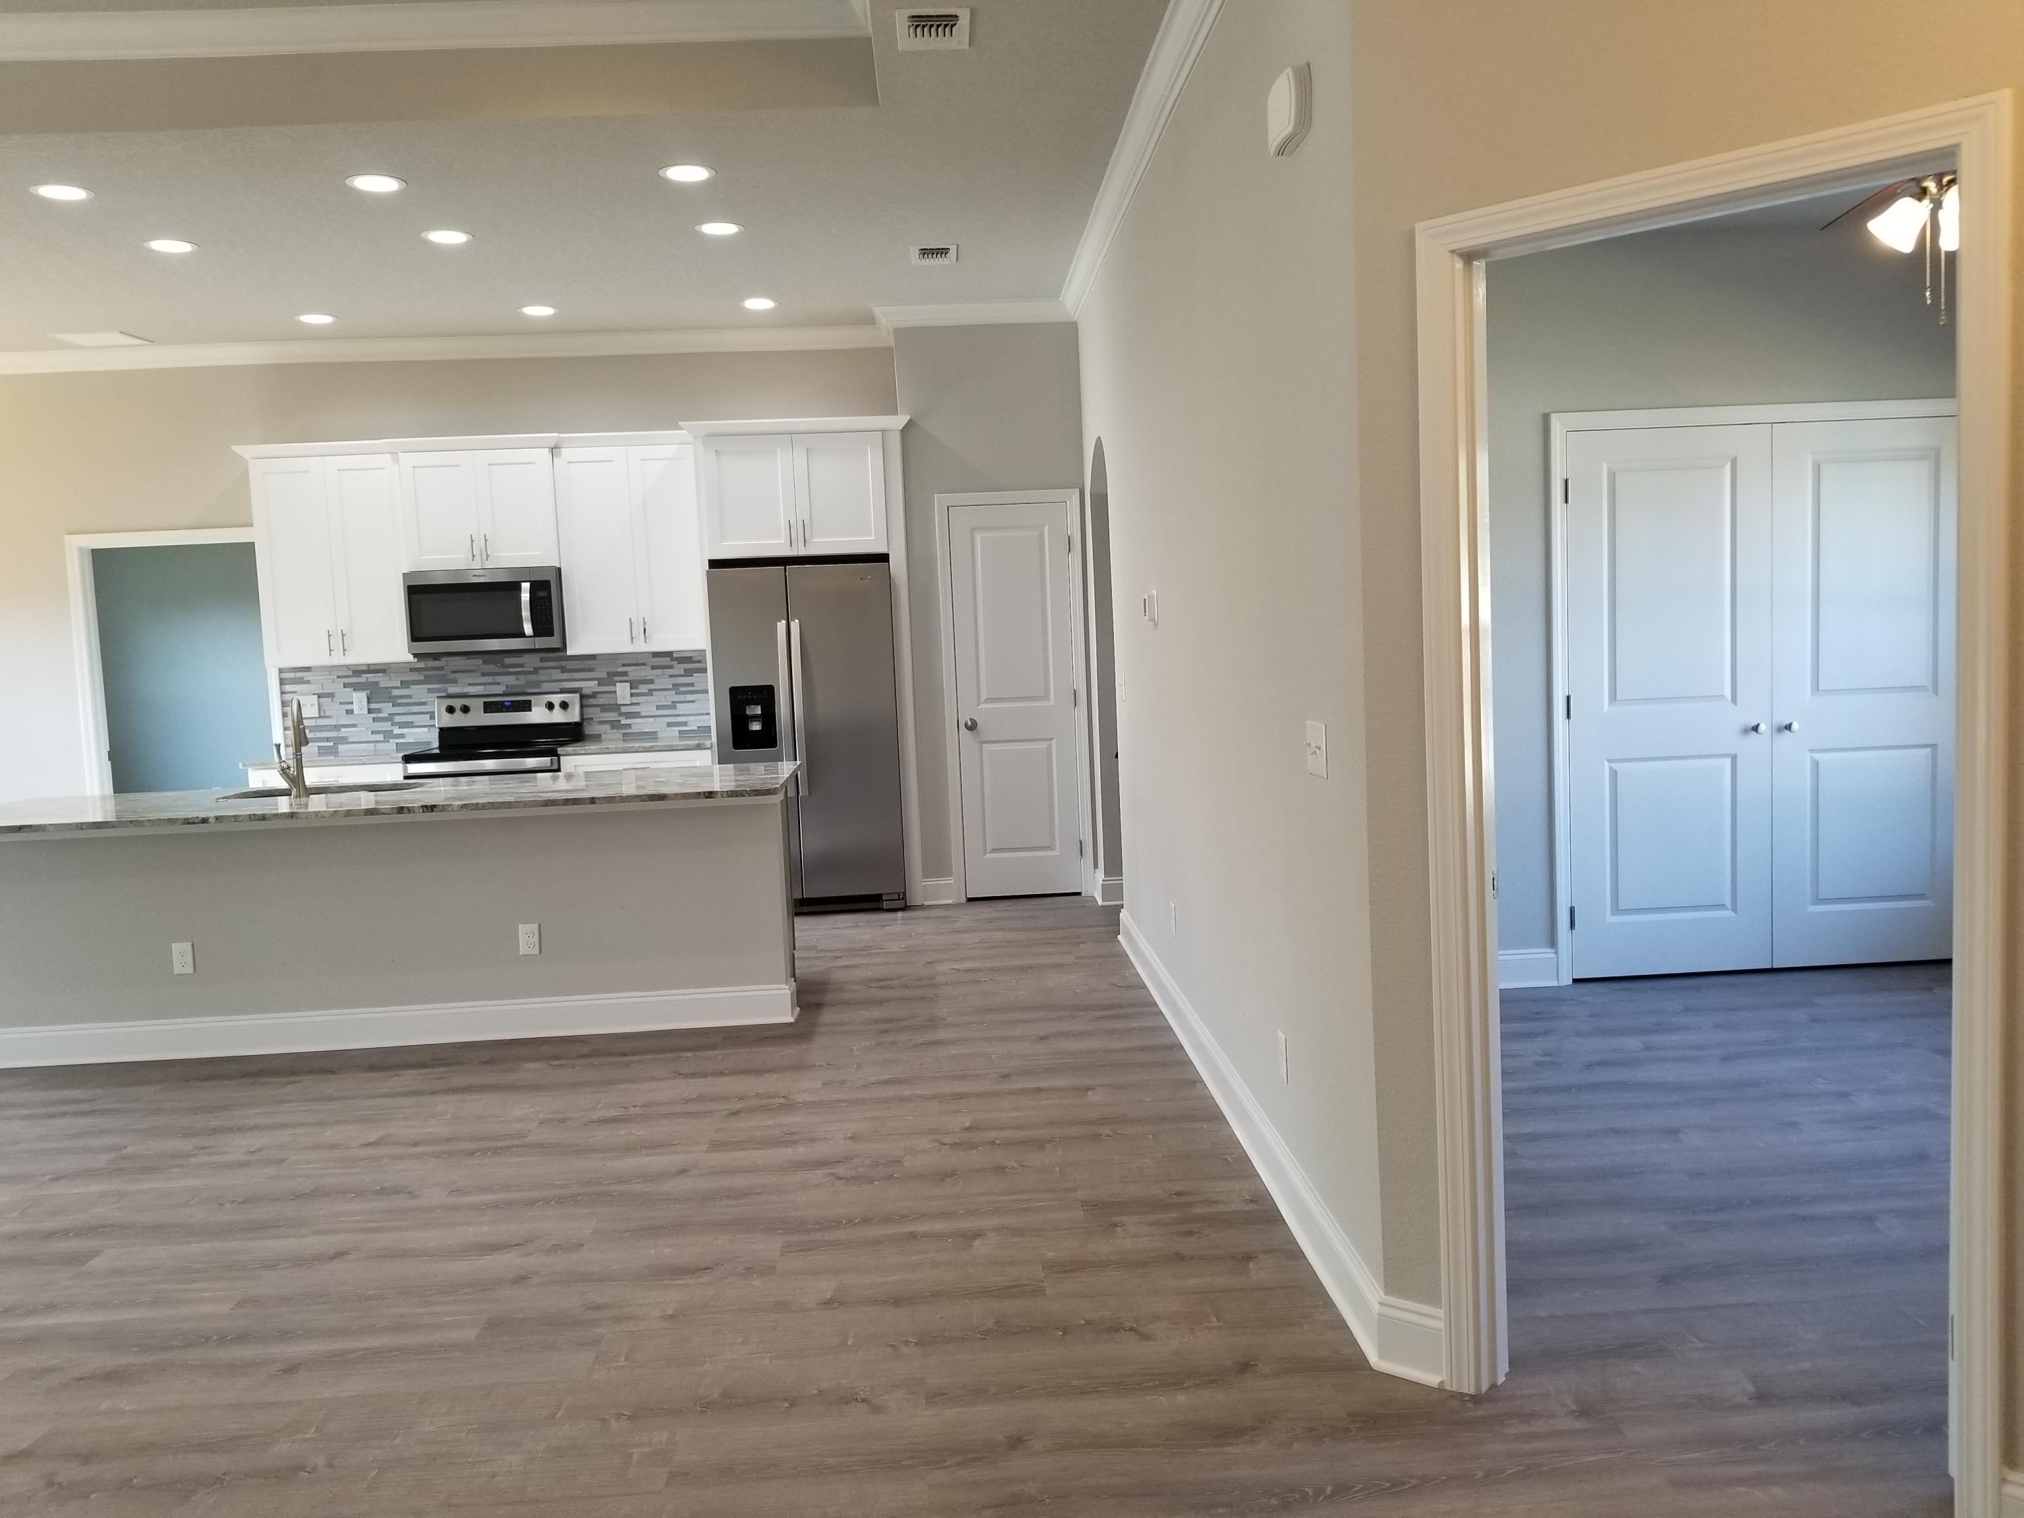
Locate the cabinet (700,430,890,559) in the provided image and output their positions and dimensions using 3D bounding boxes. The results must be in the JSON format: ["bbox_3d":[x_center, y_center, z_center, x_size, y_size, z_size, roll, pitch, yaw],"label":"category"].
[{"bbox_3d":[-1.105,-1.347,7.930,0.935,0.623,0.593,-3,5,-3],"label":"cabinet"}]

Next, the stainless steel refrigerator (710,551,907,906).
[{"bbox_3d":[-1.034,-0.104,7.927,0.905,1.765,0.765,-3,5,-3],"label":"stainless steel refrigerator"}]

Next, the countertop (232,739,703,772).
[{"bbox_3d":[-2.691,-0.040,7.939,2.333,0.035,0.645,-3,5,-3],"label":"countertop"}]

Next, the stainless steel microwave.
[{"bbox_3d":[-2.711,-0.772,7.982,0.765,0.415,0.433,-3,5,-3],"label":"stainless steel microwave"}]

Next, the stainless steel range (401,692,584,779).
[{"bbox_3d":[-2.656,0.264,7.931,0.761,1.171,0.698,-3,5,-3],"label":"stainless steel range"}]

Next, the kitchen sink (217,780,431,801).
[{"bbox_3d":[-2.595,0.227,5.786,0.700,0.210,0.390,-3,5,-3],"label":"kitchen sink"}]

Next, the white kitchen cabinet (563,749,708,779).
[{"bbox_3d":[-1.896,0.372,8.025,0.753,0.874,0.623,-3,5,-3],"label":"white kitchen cabinet"}]

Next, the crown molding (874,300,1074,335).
[{"bbox_3d":[-0.178,-2.248,7.667,1.024,0.097,0.095,-3,5,-3],"label":"crown molding"}]

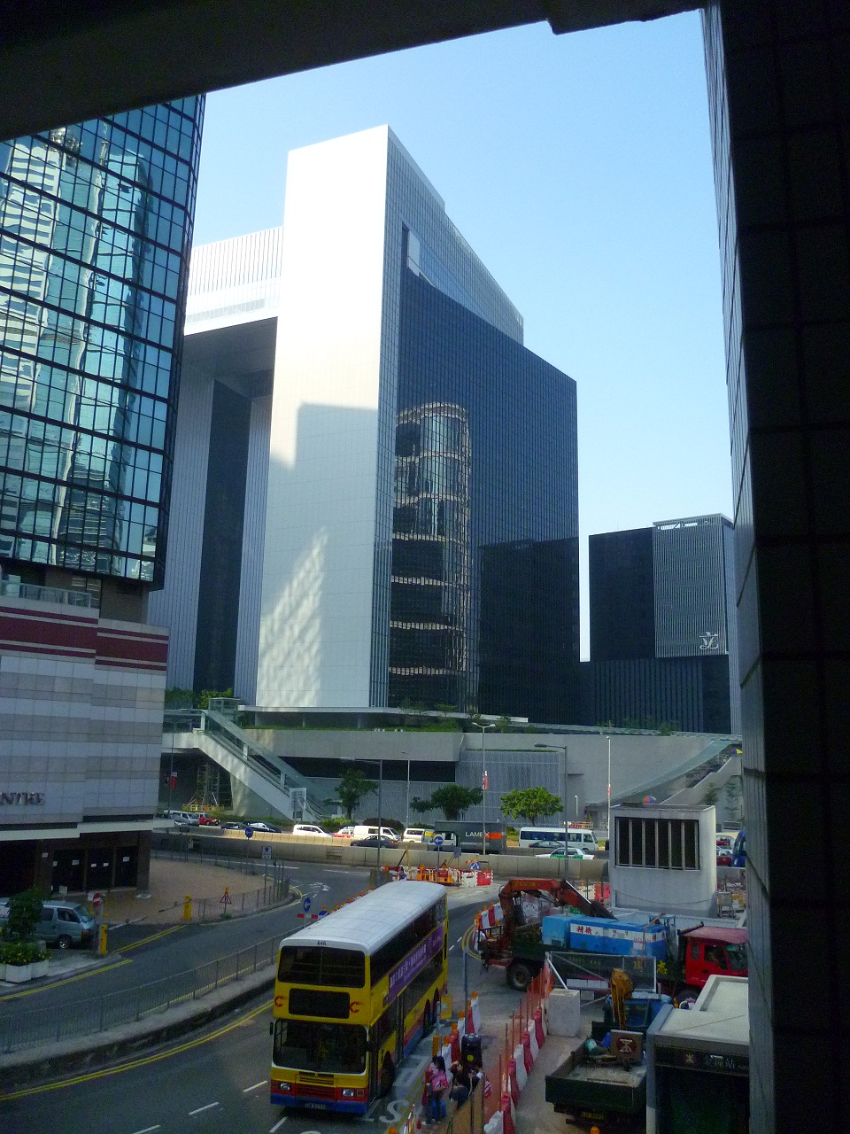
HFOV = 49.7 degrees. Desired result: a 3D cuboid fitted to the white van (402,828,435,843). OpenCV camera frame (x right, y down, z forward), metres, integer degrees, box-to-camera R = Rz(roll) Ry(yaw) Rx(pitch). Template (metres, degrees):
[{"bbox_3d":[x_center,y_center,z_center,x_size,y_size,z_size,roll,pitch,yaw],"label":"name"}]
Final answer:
[{"bbox_3d":[0.394,25.952,87.000,4.600,1.970,1.700,-1,-11,11],"label":"white van"}]

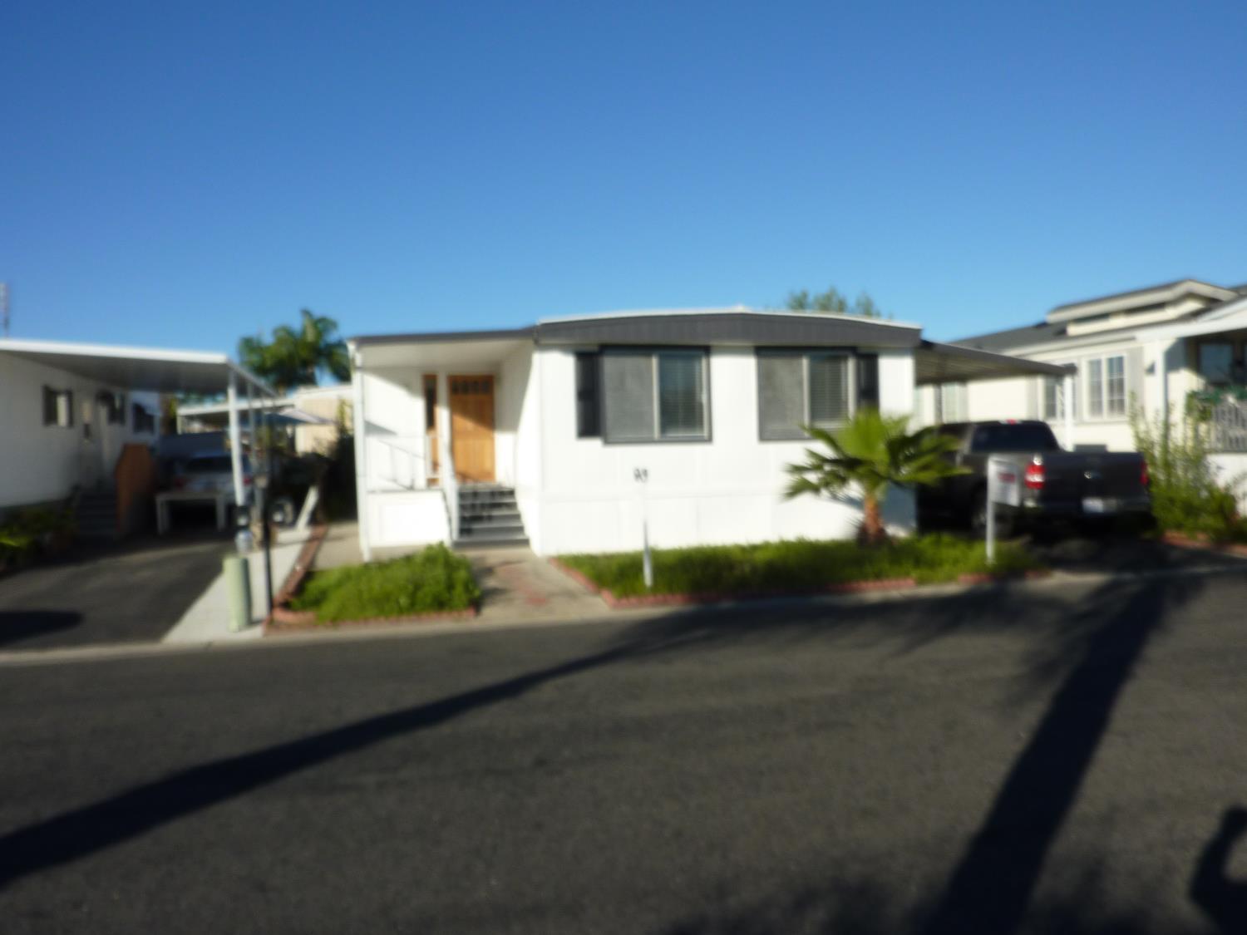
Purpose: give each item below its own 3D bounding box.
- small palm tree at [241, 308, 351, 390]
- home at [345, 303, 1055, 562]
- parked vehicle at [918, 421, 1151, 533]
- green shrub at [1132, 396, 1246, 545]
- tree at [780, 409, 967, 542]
[{"bbox_3d":[-9.967,-1.974,28.100,3.700,5.901,3.600,-2,2,-14],"label":"small palm tree"},{"bbox_3d":[0.410,-0.751,19.039,11.316,3.550,11.500,-2,2,-14],"label":"home"},{"bbox_3d":[6.603,0.135,16.143,2.020,1.880,5.700,-2,2,-6],"label":"parked vehicle"},{"bbox_3d":[8.504,0.009,13.572,1.500,2.118,1.450,-2,2,-14],"label":"green shrub"},{"bbox_3d":[3.664,0.109,13.157,2.400,1.967,2.250,-2,2,-14],"label":"tree"}]

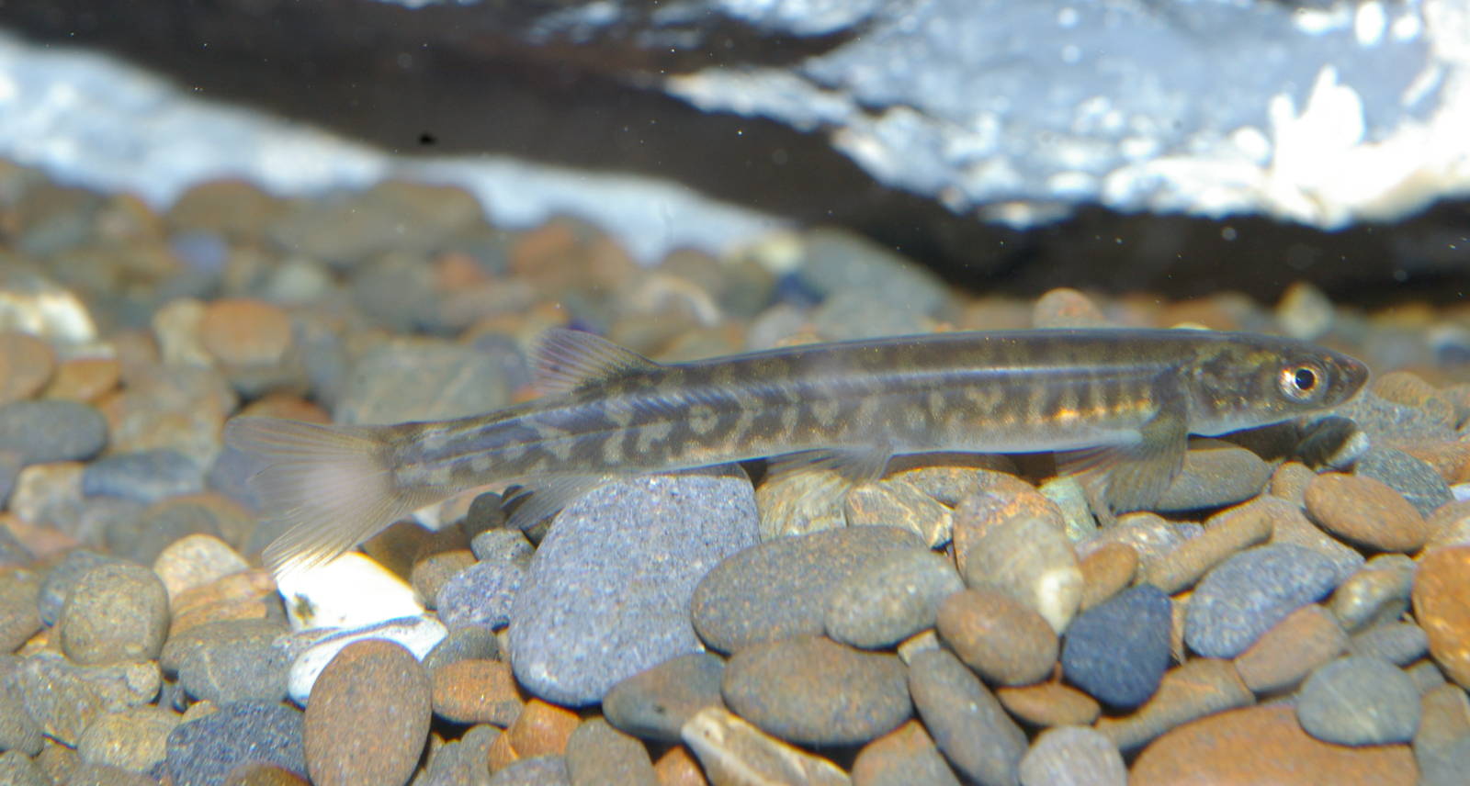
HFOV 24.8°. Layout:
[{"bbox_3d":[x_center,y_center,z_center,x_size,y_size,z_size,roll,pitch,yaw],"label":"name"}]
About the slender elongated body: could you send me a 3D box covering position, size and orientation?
[{"bbox_3d":[0.005,0.003,0.264,0.090,0.018,0.016,-5,14,-5],"label":"slender elongated body"}]

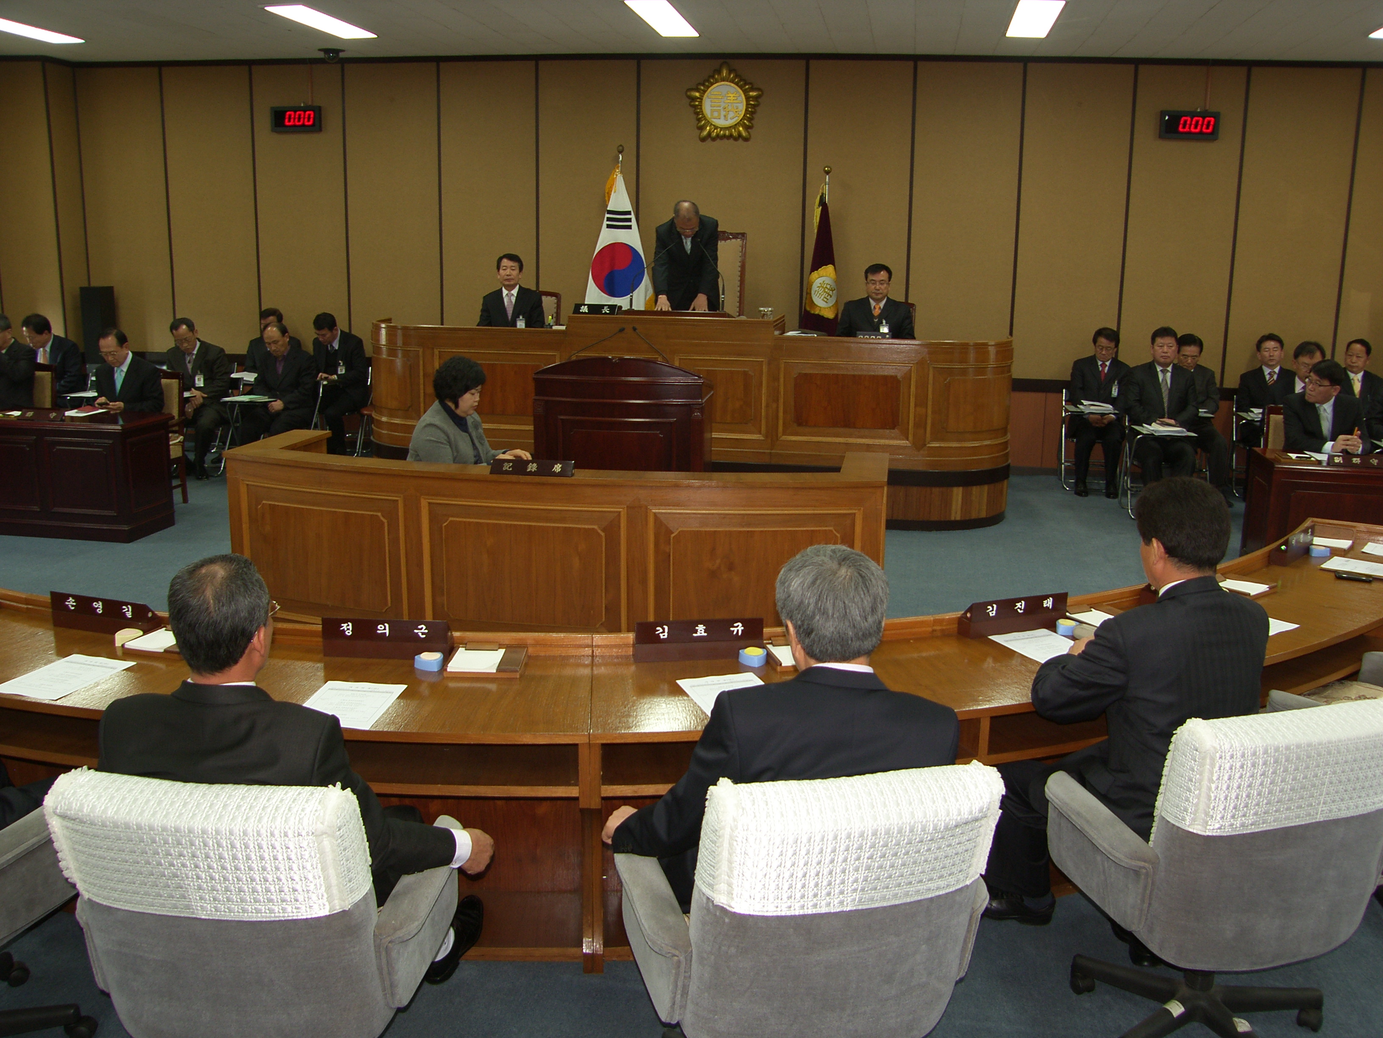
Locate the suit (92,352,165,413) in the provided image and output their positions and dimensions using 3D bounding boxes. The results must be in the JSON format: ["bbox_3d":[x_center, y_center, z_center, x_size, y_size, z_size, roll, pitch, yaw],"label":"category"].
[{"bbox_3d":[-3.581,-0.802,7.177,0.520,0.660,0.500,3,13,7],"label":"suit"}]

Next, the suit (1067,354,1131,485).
[{"bbox_3d":[3.303,-0.814,9.092,0.500,1.040,0.620,5,13,15],"label":"suit"}]

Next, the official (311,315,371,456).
[{"bbox_3d":[-2.854,-1.067,9.062,0.550,1.220,0.760,3,13,7],"label":"official"}]

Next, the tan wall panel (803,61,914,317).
[{"bbox_3d":[1.383,-2.519,9.416,0.864,2.554,0.050,3,12,7],"label":"tan wall panel"}]

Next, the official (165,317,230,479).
[{"bbox_3d":[-4.000,-1.006,9.090,0.510,1.240,0.750,-1,13,-10],"label":"official"}]

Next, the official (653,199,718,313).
[{"bbox_3d":[-0.062,-1.550,8.403,0.500,1.620,0.600,4,13,10],"label":"official"}]

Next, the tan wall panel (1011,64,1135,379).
[{"bbox_3d":[3.130,-2.422,9.207,0.860,2.554,0.050,3,12,7],"label":"tan wall panel"}]

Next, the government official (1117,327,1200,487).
[{"bbox_3d":[3.395,-0.728,8.182,0.560,1.341,0.750,3,12,7],"label":"government official"}]

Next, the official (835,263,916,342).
[{"bbox_3d":[1.245,-1.093,7.654,0.550,1.270,0.760,3,13,7],"label":"official"}]

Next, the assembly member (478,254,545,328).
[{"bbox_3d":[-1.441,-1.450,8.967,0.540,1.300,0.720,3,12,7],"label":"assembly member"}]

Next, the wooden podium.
[{"bbox_3d":[-0.346,-0.281,6.063,0.880,1.180,0.540,3,12,7],"label":"wooden podium"}]

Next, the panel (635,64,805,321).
[{"bbox_3d":[0.246,-2.595,9.620,1.390,2.533,0.040,3,13,7],"label":"panel"}]

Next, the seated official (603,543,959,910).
[{"bbox_3d":[0.094,0.594,2.209,0.570,1.230,0.820,-2,14,-11],"label":"seated official"}]

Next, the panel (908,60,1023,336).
[{"bbox_3d":[2.261,-2.472,9.309,0.862,2.554,0.050,3,12,7],"label":"panel"}]

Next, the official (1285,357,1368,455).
[{"bbox_3d":[3.538,-0.286,6.332,0.580,1.220,0.760,3,13,7],"label":"official"}]

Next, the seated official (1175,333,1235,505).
[{"bbox_3d":[3.965,-0.822,8.898,0.520,1.290,0.780,3,13,7],"label":"seated official"}]

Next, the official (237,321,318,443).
[{"bbox_3d":[-2.918,-0.824,8.094,0.560,1.190,0.760,3,13,7],"label":"official"}]

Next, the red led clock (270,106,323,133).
[{"bbox_3d":[-3.465,-3.517,9.876,0.479,0.213,0.080,3,12,7],"label":"red led clock"}]

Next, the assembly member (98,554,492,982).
[{"bbox_3d":[-0.647,0.581,2.234,0.560,1.210,0.840,4,14,12],"label":"assembly member"}]

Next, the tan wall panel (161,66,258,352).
[{"bbox_3d":[-4.386,-2.793,10.234,0.852,2.533,0.040,3,13,7],"label":"tan wall panel"}]

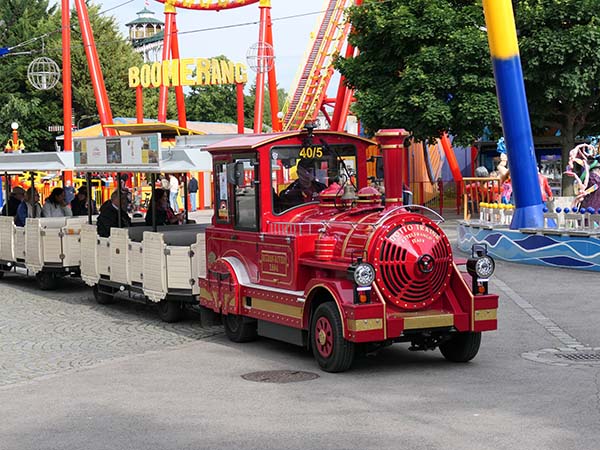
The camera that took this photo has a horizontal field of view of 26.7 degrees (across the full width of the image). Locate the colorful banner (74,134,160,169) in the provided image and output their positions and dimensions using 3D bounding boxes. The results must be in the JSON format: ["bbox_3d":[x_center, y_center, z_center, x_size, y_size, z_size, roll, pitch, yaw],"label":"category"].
[{"bbox_3d":[-2.522,-0.994,17.228,0.060,0.417,3.655,-2,3,-27],"label":"colorful banner"}]

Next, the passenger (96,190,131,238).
[{"bbox_3d":[-2.547,0.082,17.867,0.520,1.200,0.800,-2,3,-27],"label":"passenger"}]

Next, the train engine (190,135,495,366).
[{"bbox_3d":[0.330,0.135,12.827,1.550,2.262,3.720,-2,3,-26],"label":"train engine"}]

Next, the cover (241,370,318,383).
[{"bbox_3d":[-0.173,1.357,11.207,0.702,0.040,0.702,-1,2,0],"label":"cover"}]

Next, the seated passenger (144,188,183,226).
[{"bbox_3d":[-1.922,0.069,17.959,0.500,1.150,0.750,-2,3,-27],"label":"seated passenger"}]

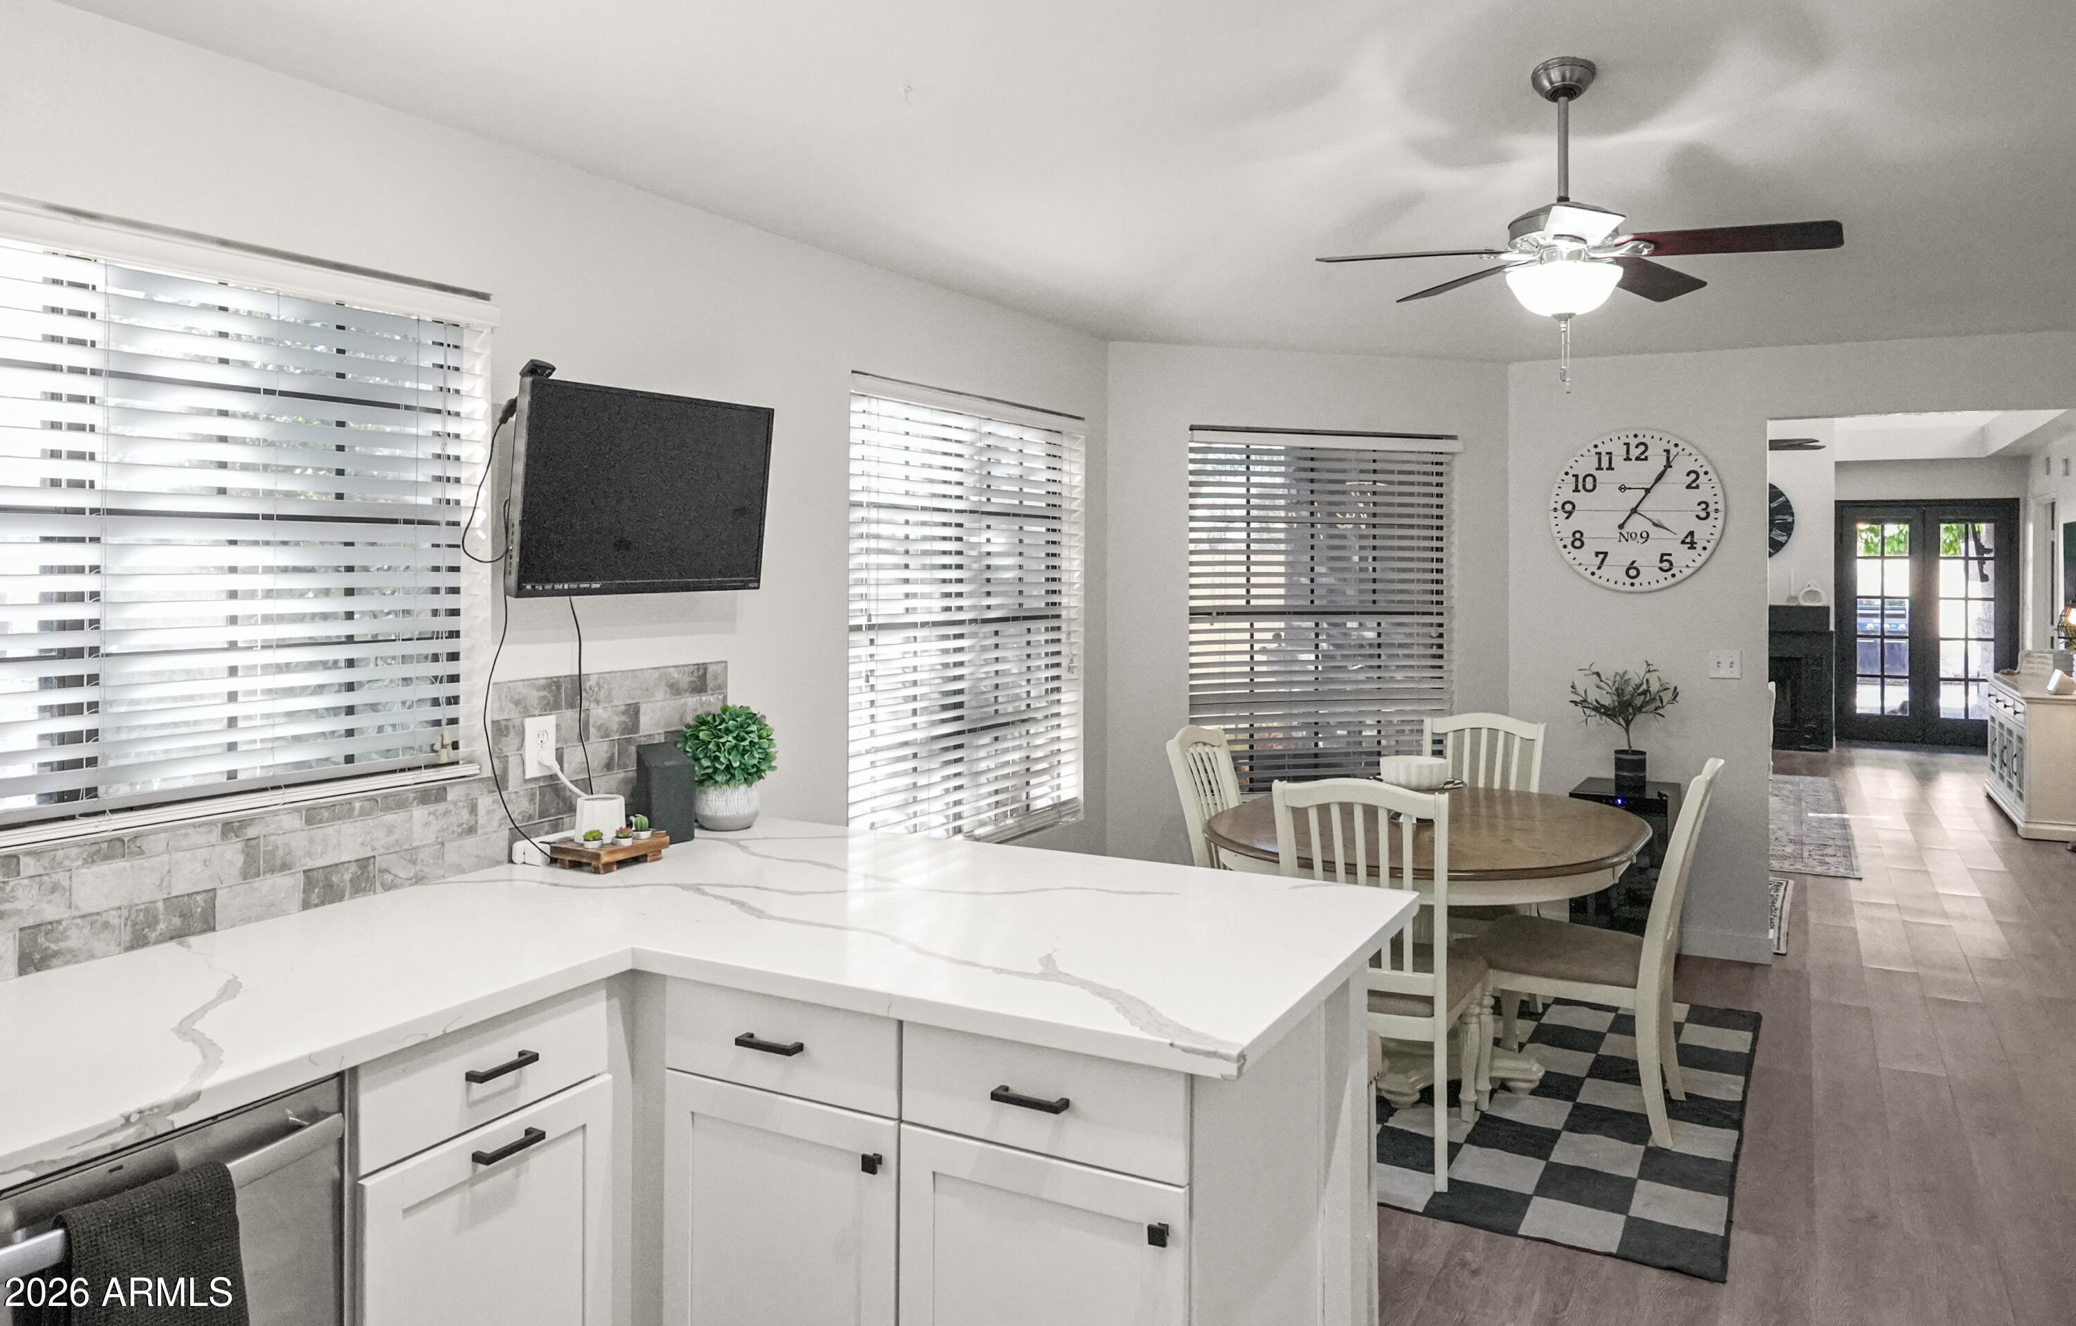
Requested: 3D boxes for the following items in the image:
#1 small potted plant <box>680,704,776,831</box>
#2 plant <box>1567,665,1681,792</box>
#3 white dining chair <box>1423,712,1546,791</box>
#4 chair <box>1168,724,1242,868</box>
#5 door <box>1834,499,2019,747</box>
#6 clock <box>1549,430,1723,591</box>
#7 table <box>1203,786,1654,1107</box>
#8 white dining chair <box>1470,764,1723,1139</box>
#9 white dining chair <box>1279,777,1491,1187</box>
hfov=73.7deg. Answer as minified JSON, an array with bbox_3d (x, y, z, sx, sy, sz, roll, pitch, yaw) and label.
[{"bbox_3d":[-0.776,0.261,3.460,0.243,0.315,0.243,0,3,0],"label":"small potted plant"},{"bbox_3d":[2.244,0.245,5.300,0.410,0.500,0.380,2,4,26],"label":"plant"},{"bbox_3d":[1.490,0.726,4.743,0.470,1.010,0.570,2,4,25],"label":"white dining chair"},{"bbox_3d":[0.780,0.746,4.466,0.570,1.010,0.470,2,4,30],"label":"chair"},{"bbox_3d":[7.575,-0.341,11.840,1.330,2.130,0.100,2,4,26],"label":"door"},{"bbox_3d":[2.430,-0.619,5.620,0.655,0.655,0.040,2,4,26],"label":"clock"},{"bbox_3d":[1.190,0.878,4.320,1.330,0.766,1.330,2,4,26],"label":"table"},{"bbox_3d":[1.620,0.779,4.010,0.570,1.010,0.470,2,4,30],"label":"white dining chair"},{"bbox_3d":[0.910,0.798,3.734,0.470,1.010,0.570,2,4,23],"label":"white dining chair"}]

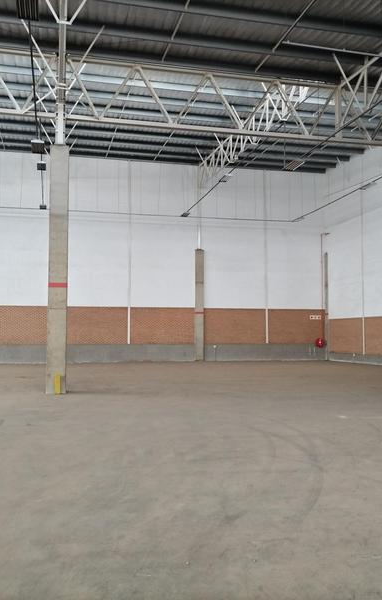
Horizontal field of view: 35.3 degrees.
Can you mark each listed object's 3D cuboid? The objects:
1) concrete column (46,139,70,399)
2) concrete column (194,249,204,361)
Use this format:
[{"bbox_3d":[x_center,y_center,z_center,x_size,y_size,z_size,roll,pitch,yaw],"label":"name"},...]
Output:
[{"bbox_3d":[-4.234,-0.991,19.126,0.595,7.845,0.595,1,-3,-14],"label":"concrete column"},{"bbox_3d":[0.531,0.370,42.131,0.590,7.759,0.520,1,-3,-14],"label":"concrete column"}]

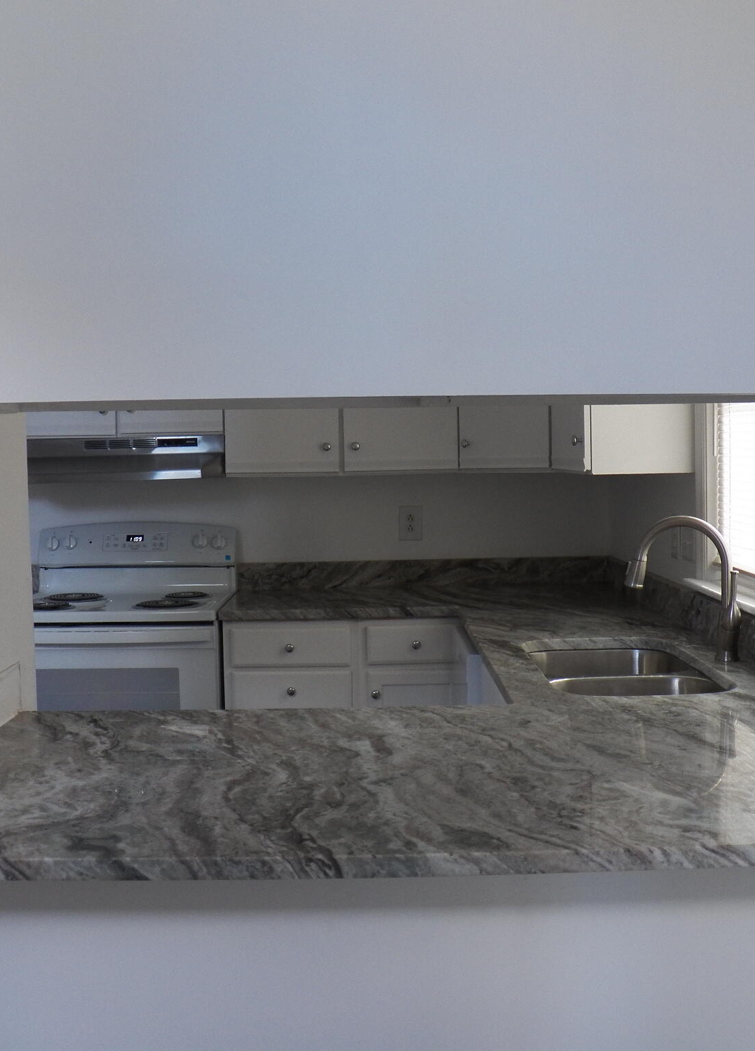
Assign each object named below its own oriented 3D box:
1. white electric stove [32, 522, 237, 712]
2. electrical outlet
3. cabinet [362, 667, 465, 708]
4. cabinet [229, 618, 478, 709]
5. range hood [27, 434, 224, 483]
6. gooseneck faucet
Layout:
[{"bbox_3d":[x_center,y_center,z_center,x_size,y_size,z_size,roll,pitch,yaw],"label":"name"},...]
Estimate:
[{"bbox_3d":[-0.885,0.588,3.994,0.756,1.186,0.668,-1,4,0],"label":"white electric stove"},{"bbox_3d":[0.129,-0.007,4.311,0.090,0.134,0.012,-1,4,0],"label":"electrical outlet"},{"bbox_3d":[0.124,0.754,4.052,0.368,0.633,0.624,-1,4,0],"label":"cabinet"},{"bbox_3d":[-0.089,0.708,4.048,0.823,0.852,0.624,-1,4,0],"label":"cabinet"},{"bbox_3d":[-0.897,-0.235,4.065,0.756,0.150,0.462,-1,4,0],"label":"range hood"},{"bbox_3d":[0.719,0.147,2.675,0.280,0.348,0.074,-1,4,0],"label":"gooseneck faucet"}]

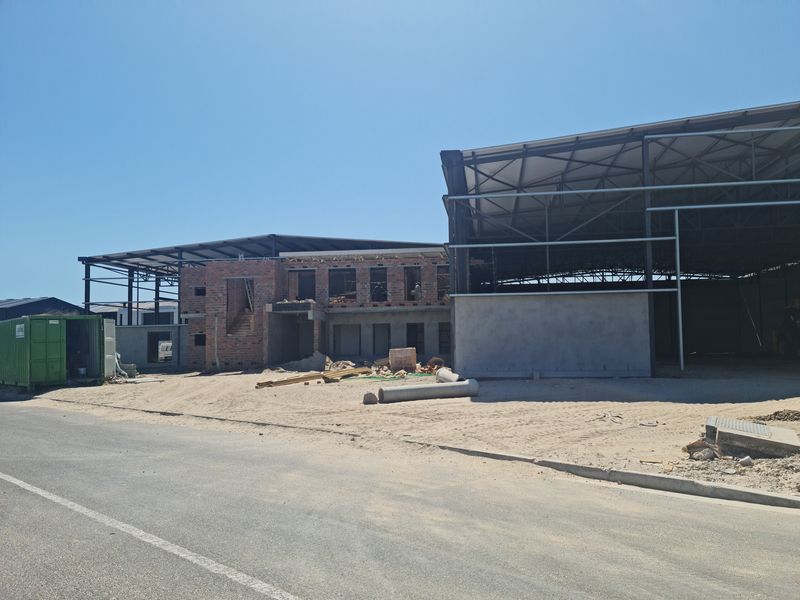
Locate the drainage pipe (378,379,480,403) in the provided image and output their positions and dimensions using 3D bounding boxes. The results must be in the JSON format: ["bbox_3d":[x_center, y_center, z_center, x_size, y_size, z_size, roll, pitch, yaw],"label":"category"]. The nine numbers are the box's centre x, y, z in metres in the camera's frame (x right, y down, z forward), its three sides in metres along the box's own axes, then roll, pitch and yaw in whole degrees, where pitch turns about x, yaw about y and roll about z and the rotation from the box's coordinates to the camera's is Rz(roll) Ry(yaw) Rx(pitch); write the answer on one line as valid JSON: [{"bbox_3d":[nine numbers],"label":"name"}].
[{"bbox_3d":[0.685,2.005,13.757,2.420,0.360,0.360,0,-4,-28],"label":"drainage pipe"}]

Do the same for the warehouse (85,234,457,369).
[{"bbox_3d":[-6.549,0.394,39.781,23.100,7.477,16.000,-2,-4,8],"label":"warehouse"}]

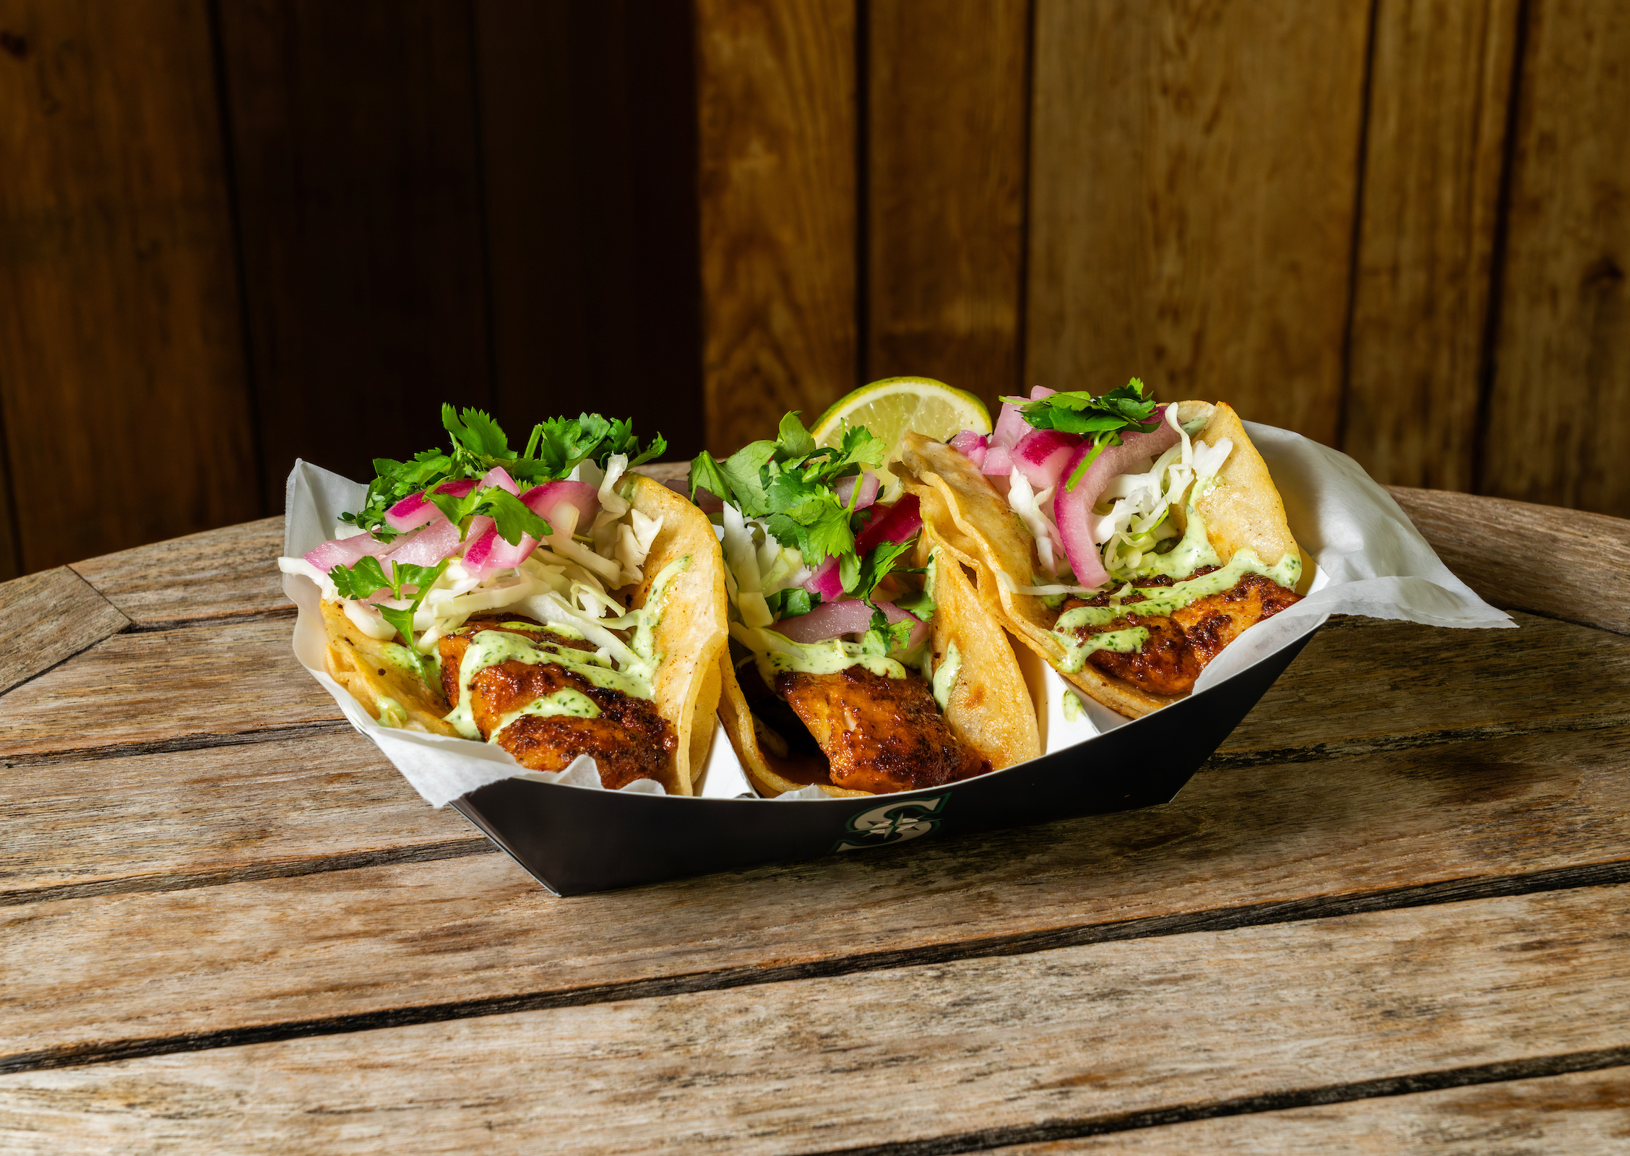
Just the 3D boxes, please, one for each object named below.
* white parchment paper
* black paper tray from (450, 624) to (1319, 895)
[{"bbox_3d":[0.014,0.010,0.718,0.270,0.062,0.142,-8,28,-13],"label":"white parchment paper"},{"bbox_3d":[0.001,0.020,0.719,0.220,0.048,0.148,-8,28,-13],"label":"black paper tray"}]

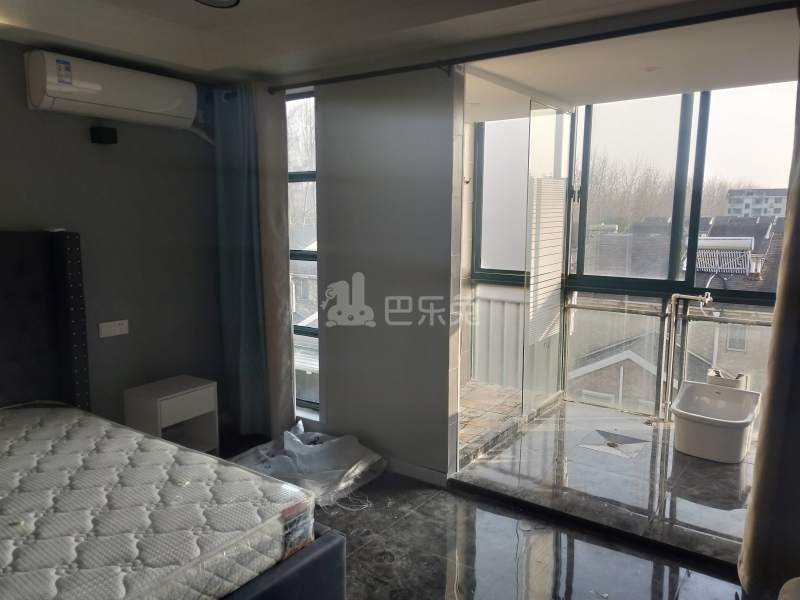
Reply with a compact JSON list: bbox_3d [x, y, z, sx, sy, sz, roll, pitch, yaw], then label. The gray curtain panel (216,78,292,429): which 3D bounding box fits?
[{"bbox_3d":[-0.964,-0.204,3.902,0.600,2.370,0.190,7,12,36],"label":"gray curtain panel"}]

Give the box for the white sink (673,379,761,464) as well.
[{"bbox_3d":[2.055,0.815,3.798,0.490,0.375,0.420,7,12,36],"label":"white sink"}]

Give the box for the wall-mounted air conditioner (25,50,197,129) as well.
[{"bbox_3d":[-1.595,-1.162,3.260,0.205,0.275,0.853,7,12,36],"label":"wall-mounted air conditioner"}]

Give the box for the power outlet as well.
[{"bbox_3d":[-1.719,0.175,3.486,0.012,0.086,0.173,7,12,36],"label":"power outlet"}]

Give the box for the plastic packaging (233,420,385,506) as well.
[{"bbox_3d":[-0.629,0.995,3.679,0.920,0.180,0.620,7,12,36],"label":"plastic packaging"}]

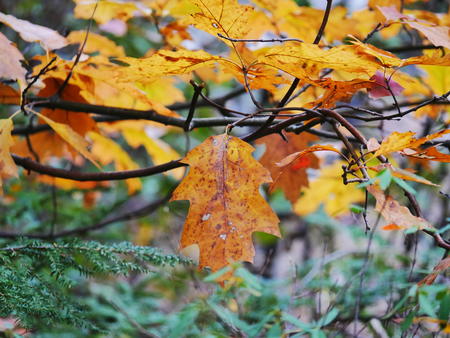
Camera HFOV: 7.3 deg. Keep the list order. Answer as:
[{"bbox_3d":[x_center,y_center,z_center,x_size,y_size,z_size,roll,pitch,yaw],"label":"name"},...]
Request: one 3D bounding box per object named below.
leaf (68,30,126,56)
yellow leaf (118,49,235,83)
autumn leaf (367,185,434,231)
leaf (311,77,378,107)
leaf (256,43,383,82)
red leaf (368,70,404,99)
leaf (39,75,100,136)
[{"bbox_3d":[-0.139,-0.135,3.800,0.067,0.028,0.050,0,5,0],"label":"leaf"},{"bbox_3d":[-0.047,-0.102,3.500,0.117,0.034,0.065,0,5,0],"label":"yellow leaf"},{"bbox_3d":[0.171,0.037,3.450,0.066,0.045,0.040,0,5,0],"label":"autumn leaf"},{"bbox_3d":[0.118,-0.075,3.530,0.066,0.030,0.050,0,5,0],"label":"leaf"},{"bbox_3d":[0.093,-0.105,3.500,0.125,0.040,0.065,0,5,0],"label":"leaf"},{"bbox_3d":[0.168,-0.088,3.700,0.040,0.029,0.035,0,5,0],"label":"red leaf"},{"bbox_3d":[-0.167,-0.066,3.750,0.066,0.064,0.040,0,5,0],"label":"leaf"}]

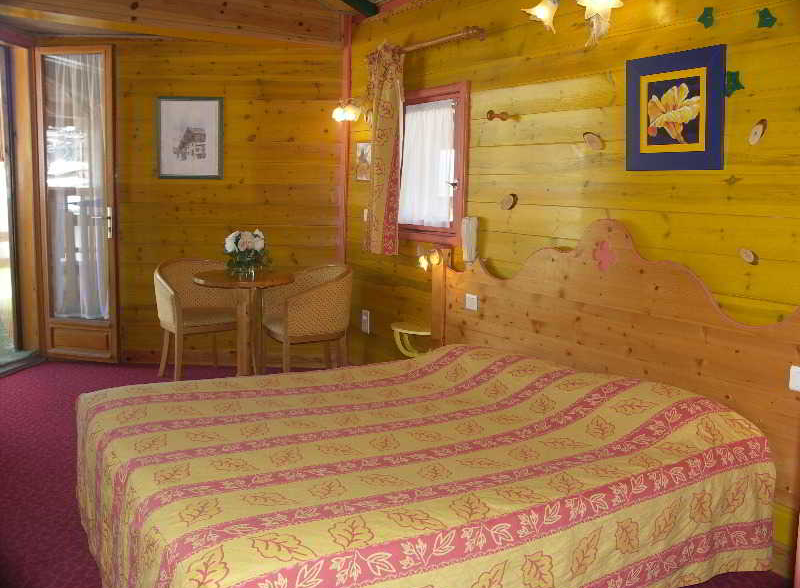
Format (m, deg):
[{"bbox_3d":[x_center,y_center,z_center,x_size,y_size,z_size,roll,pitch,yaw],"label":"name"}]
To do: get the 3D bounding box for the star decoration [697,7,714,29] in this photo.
[{"bbox_3d":[1.057,-0.959,2.407,0.015,0.070,0.071,-6,11,-33],"label":"star decoration"}]

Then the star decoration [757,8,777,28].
[{"bbox_3d":[1.177,-0.889,2.236,0.015,0.062,0.066,-6,11,-33],"label":"star decoration"}]

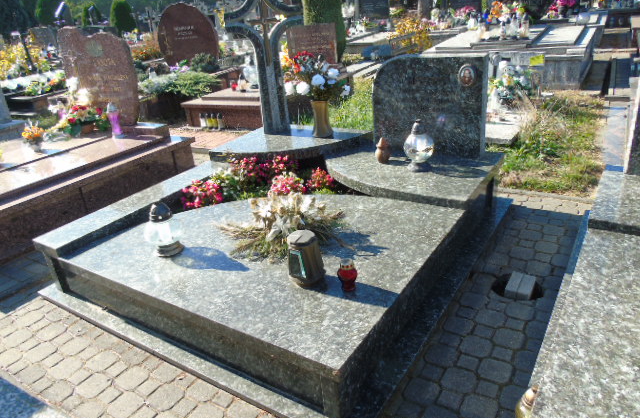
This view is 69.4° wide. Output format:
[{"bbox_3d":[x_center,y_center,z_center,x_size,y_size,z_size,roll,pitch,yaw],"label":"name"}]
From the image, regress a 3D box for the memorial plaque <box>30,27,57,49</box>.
[{"bbox_3d":[-10.138,-6.229,16.886,1.000,0.820,0.180,11,28,31],"label":"memorial plaque"}]

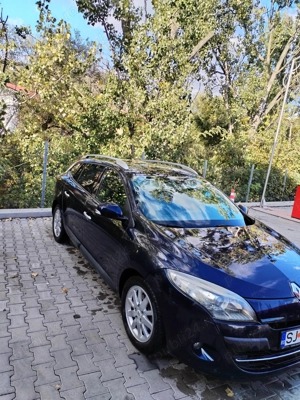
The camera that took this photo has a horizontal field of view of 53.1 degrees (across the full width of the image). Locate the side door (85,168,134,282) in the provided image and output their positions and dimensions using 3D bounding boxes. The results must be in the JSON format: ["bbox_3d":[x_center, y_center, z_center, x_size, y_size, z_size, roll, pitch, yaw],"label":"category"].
[{"bbox_3d":[-0.426,0.238,3.234,0.260,1.060,1.150,0,12,-31],"label":"side door"}]

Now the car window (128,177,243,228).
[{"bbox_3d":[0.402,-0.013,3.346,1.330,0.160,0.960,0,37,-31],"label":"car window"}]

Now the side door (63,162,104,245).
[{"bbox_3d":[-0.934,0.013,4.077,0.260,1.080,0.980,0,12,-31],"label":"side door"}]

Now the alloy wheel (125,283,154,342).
[{"bbox_3d":[-0.028,0.943,2.529,0.170,0.448,0.448,0,12,-34],"label":"alloy wheel"}]

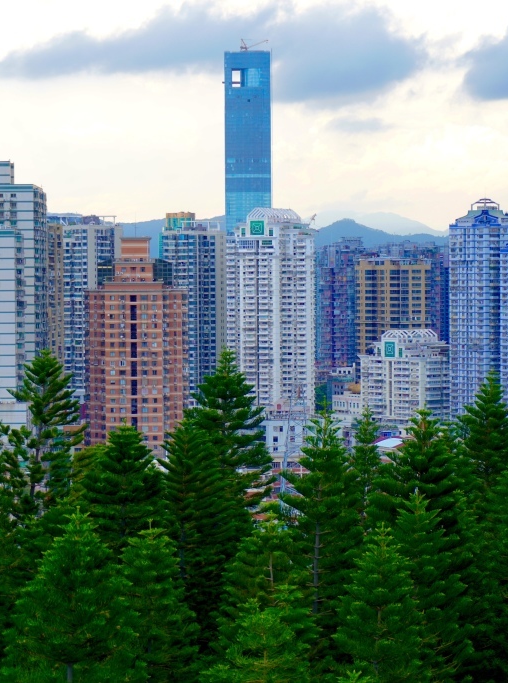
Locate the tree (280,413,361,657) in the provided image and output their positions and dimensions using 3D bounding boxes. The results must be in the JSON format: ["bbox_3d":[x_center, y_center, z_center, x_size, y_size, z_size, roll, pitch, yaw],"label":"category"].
[{"bbox_3d":[3.360,10.140,105.210,4.300,13.300,4.300,0,2,0],"label":"tree"}]

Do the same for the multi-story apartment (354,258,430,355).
[{"bbox_3d":[66.621,1.922,1025.000,28.000,83.600,22.000,1,3,28],"label":"multi-story apartment"}]

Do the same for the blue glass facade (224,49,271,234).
[{"bbox_3d":[-6.450,-162.660,2425.170,50.000,335.000,44.000,0,2,-5],"label":"blue glass facade"}]

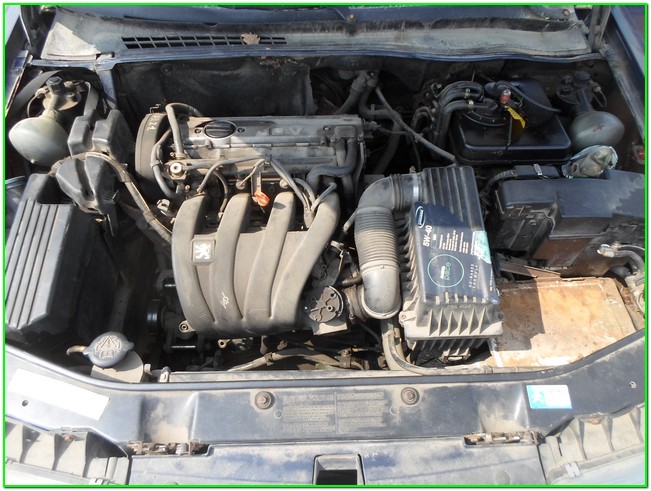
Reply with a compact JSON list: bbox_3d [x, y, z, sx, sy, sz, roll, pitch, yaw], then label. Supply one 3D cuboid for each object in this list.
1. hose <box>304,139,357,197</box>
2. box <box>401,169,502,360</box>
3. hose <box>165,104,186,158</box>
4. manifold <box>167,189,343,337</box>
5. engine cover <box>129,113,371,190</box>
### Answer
[{"bbox_3d":[0.015,-0.161,0.963,0.105,0.080,0.120,0,57,0],"label":"hose"},{"bbox_3d":[0.222,0.022,0.921,0.172,0.190,0.330,3,57,2],"label":"box"},{"bbox_3d":[-0.310,-0.231,0.973,0.040,0.065,0.095,0,57,0],"label":"hose"},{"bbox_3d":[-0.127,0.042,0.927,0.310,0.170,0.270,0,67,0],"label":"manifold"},{"bbox_3d":[-0.157,-0.206,1.022,0.455,0.125,0.180,0,49,0],"label":"engine cover"}]

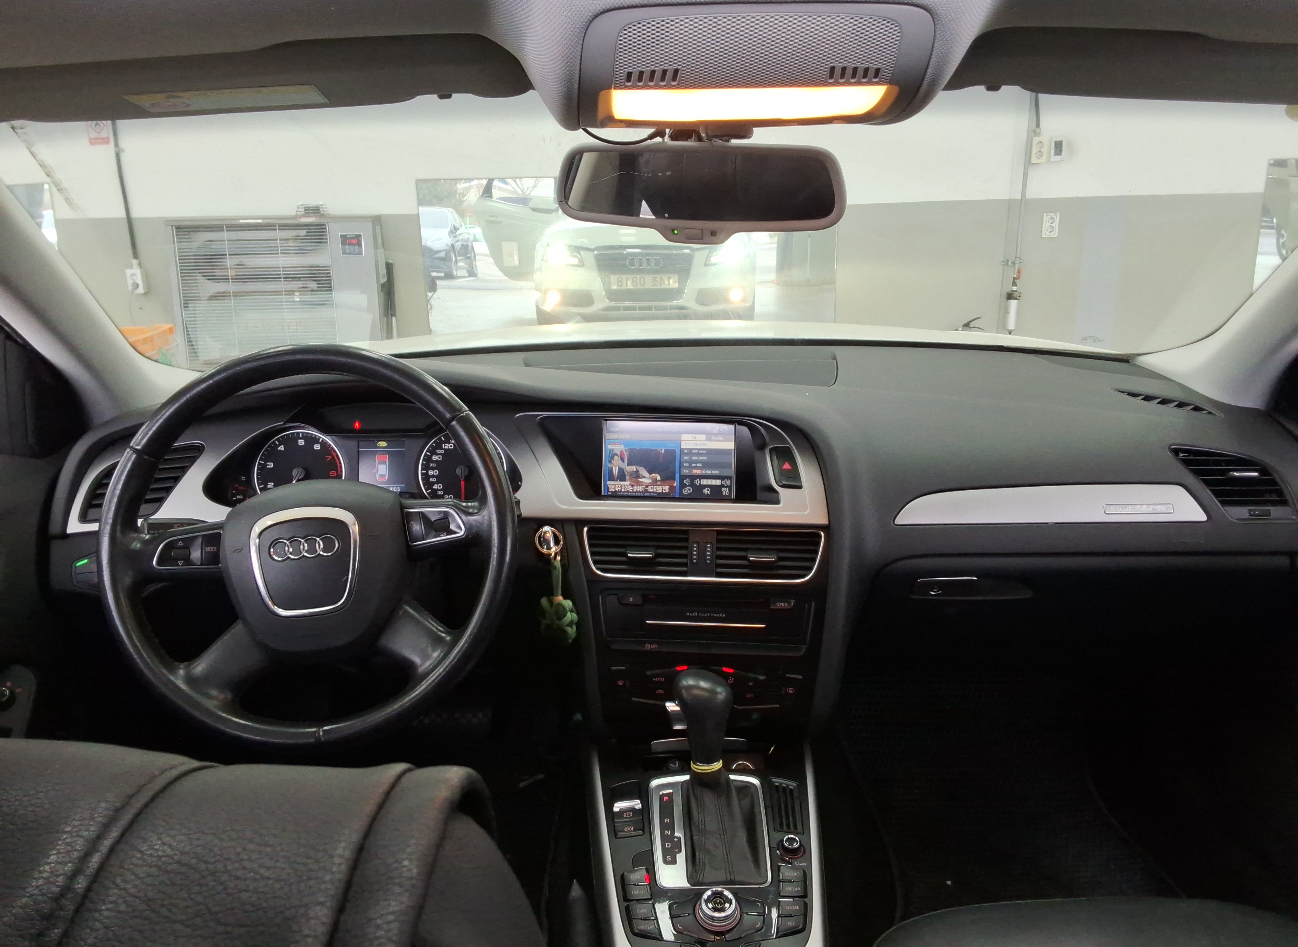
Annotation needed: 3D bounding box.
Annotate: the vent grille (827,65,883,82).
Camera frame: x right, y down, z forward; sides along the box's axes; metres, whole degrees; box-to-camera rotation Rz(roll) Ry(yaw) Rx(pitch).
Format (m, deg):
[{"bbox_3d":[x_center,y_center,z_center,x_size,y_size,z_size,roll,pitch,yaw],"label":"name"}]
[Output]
[{"bbox_3d":[0.141,-0.275,0.719,0.038,0.006,0.018,-2,-15,-2],"label":"vent grille"}]

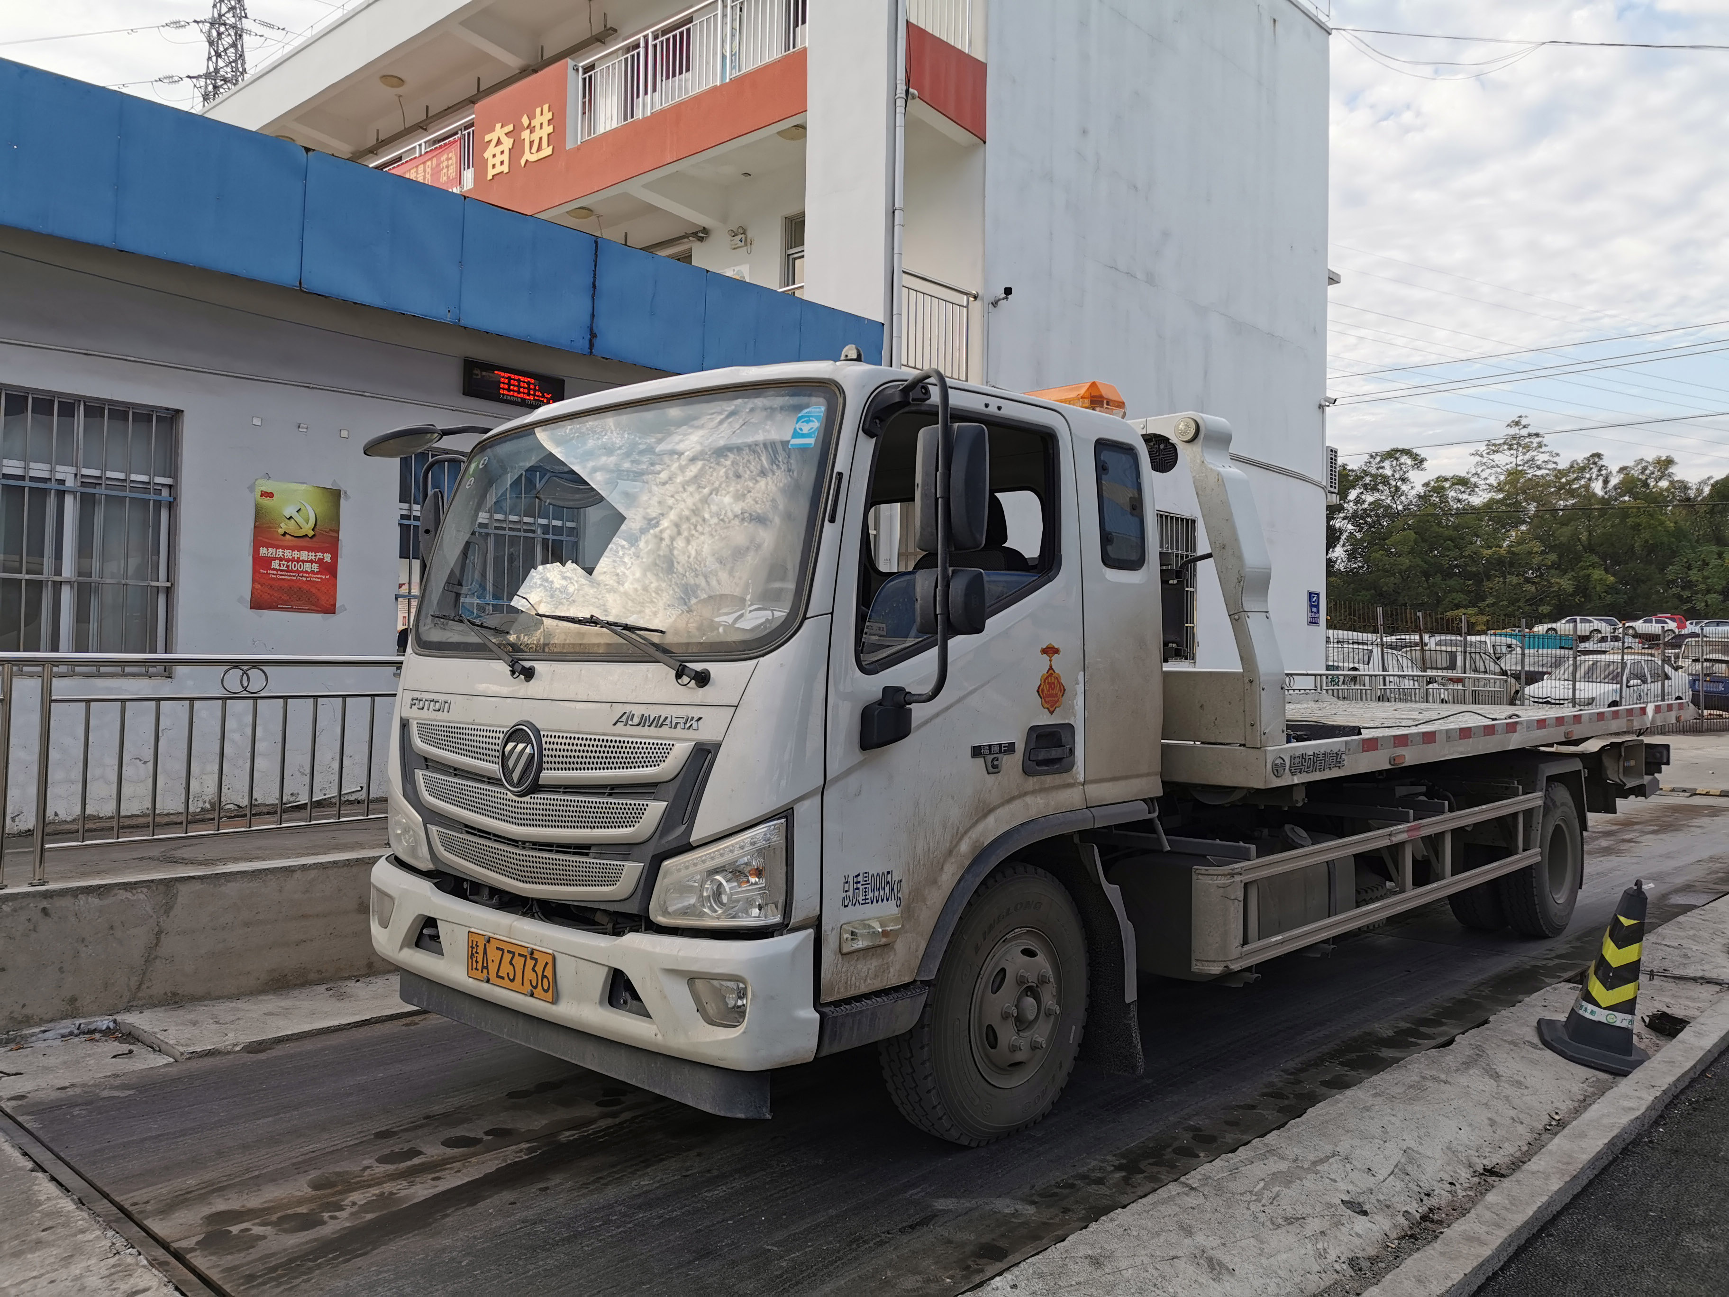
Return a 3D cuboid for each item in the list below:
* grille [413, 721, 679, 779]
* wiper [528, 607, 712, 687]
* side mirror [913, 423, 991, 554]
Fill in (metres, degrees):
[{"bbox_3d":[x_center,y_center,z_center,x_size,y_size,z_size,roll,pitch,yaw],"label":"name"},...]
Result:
[{"bbox_3d":[-0.975,0.307,3.914,1.390,0.175,0.080,-1,-2,43],"label":"grille"},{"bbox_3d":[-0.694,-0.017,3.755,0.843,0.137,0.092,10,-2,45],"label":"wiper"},{"bbox_3d":[0.228,-0.408,3.428,0.185,0.325,0.100,0,0,18],"label":"side mirror"}]

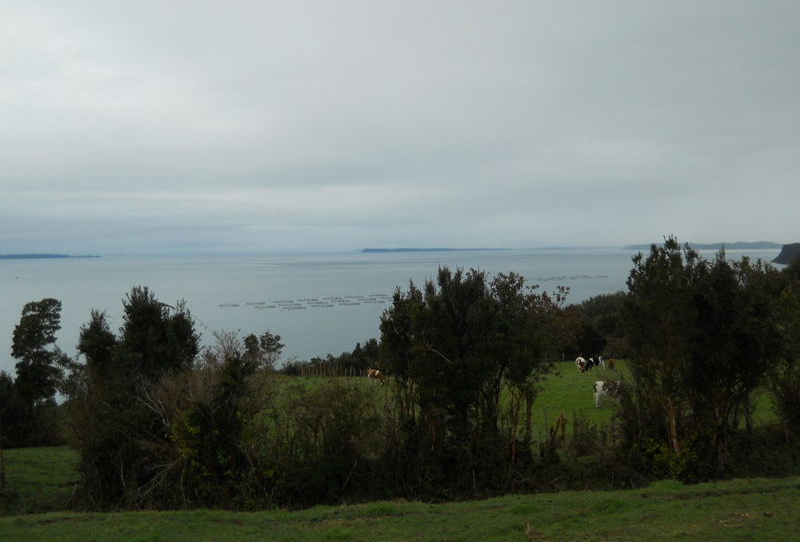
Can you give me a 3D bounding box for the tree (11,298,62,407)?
[{"bbox_3d":[-19.952,4.754,47.000,2.800,6.500,2.700,-1,1,-23],"label":"tree"}]

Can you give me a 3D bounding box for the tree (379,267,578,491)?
[{"bbox_3d":[2.249,3.023,24.500,5.300,6.100,4.500,-1,1,0],"label":"tree"}]

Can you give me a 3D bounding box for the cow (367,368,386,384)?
[{"bbox_3d":[-1.947,9.173,74.000,1.950,1.360,0.660,0,2,34],"label":"cow"}]

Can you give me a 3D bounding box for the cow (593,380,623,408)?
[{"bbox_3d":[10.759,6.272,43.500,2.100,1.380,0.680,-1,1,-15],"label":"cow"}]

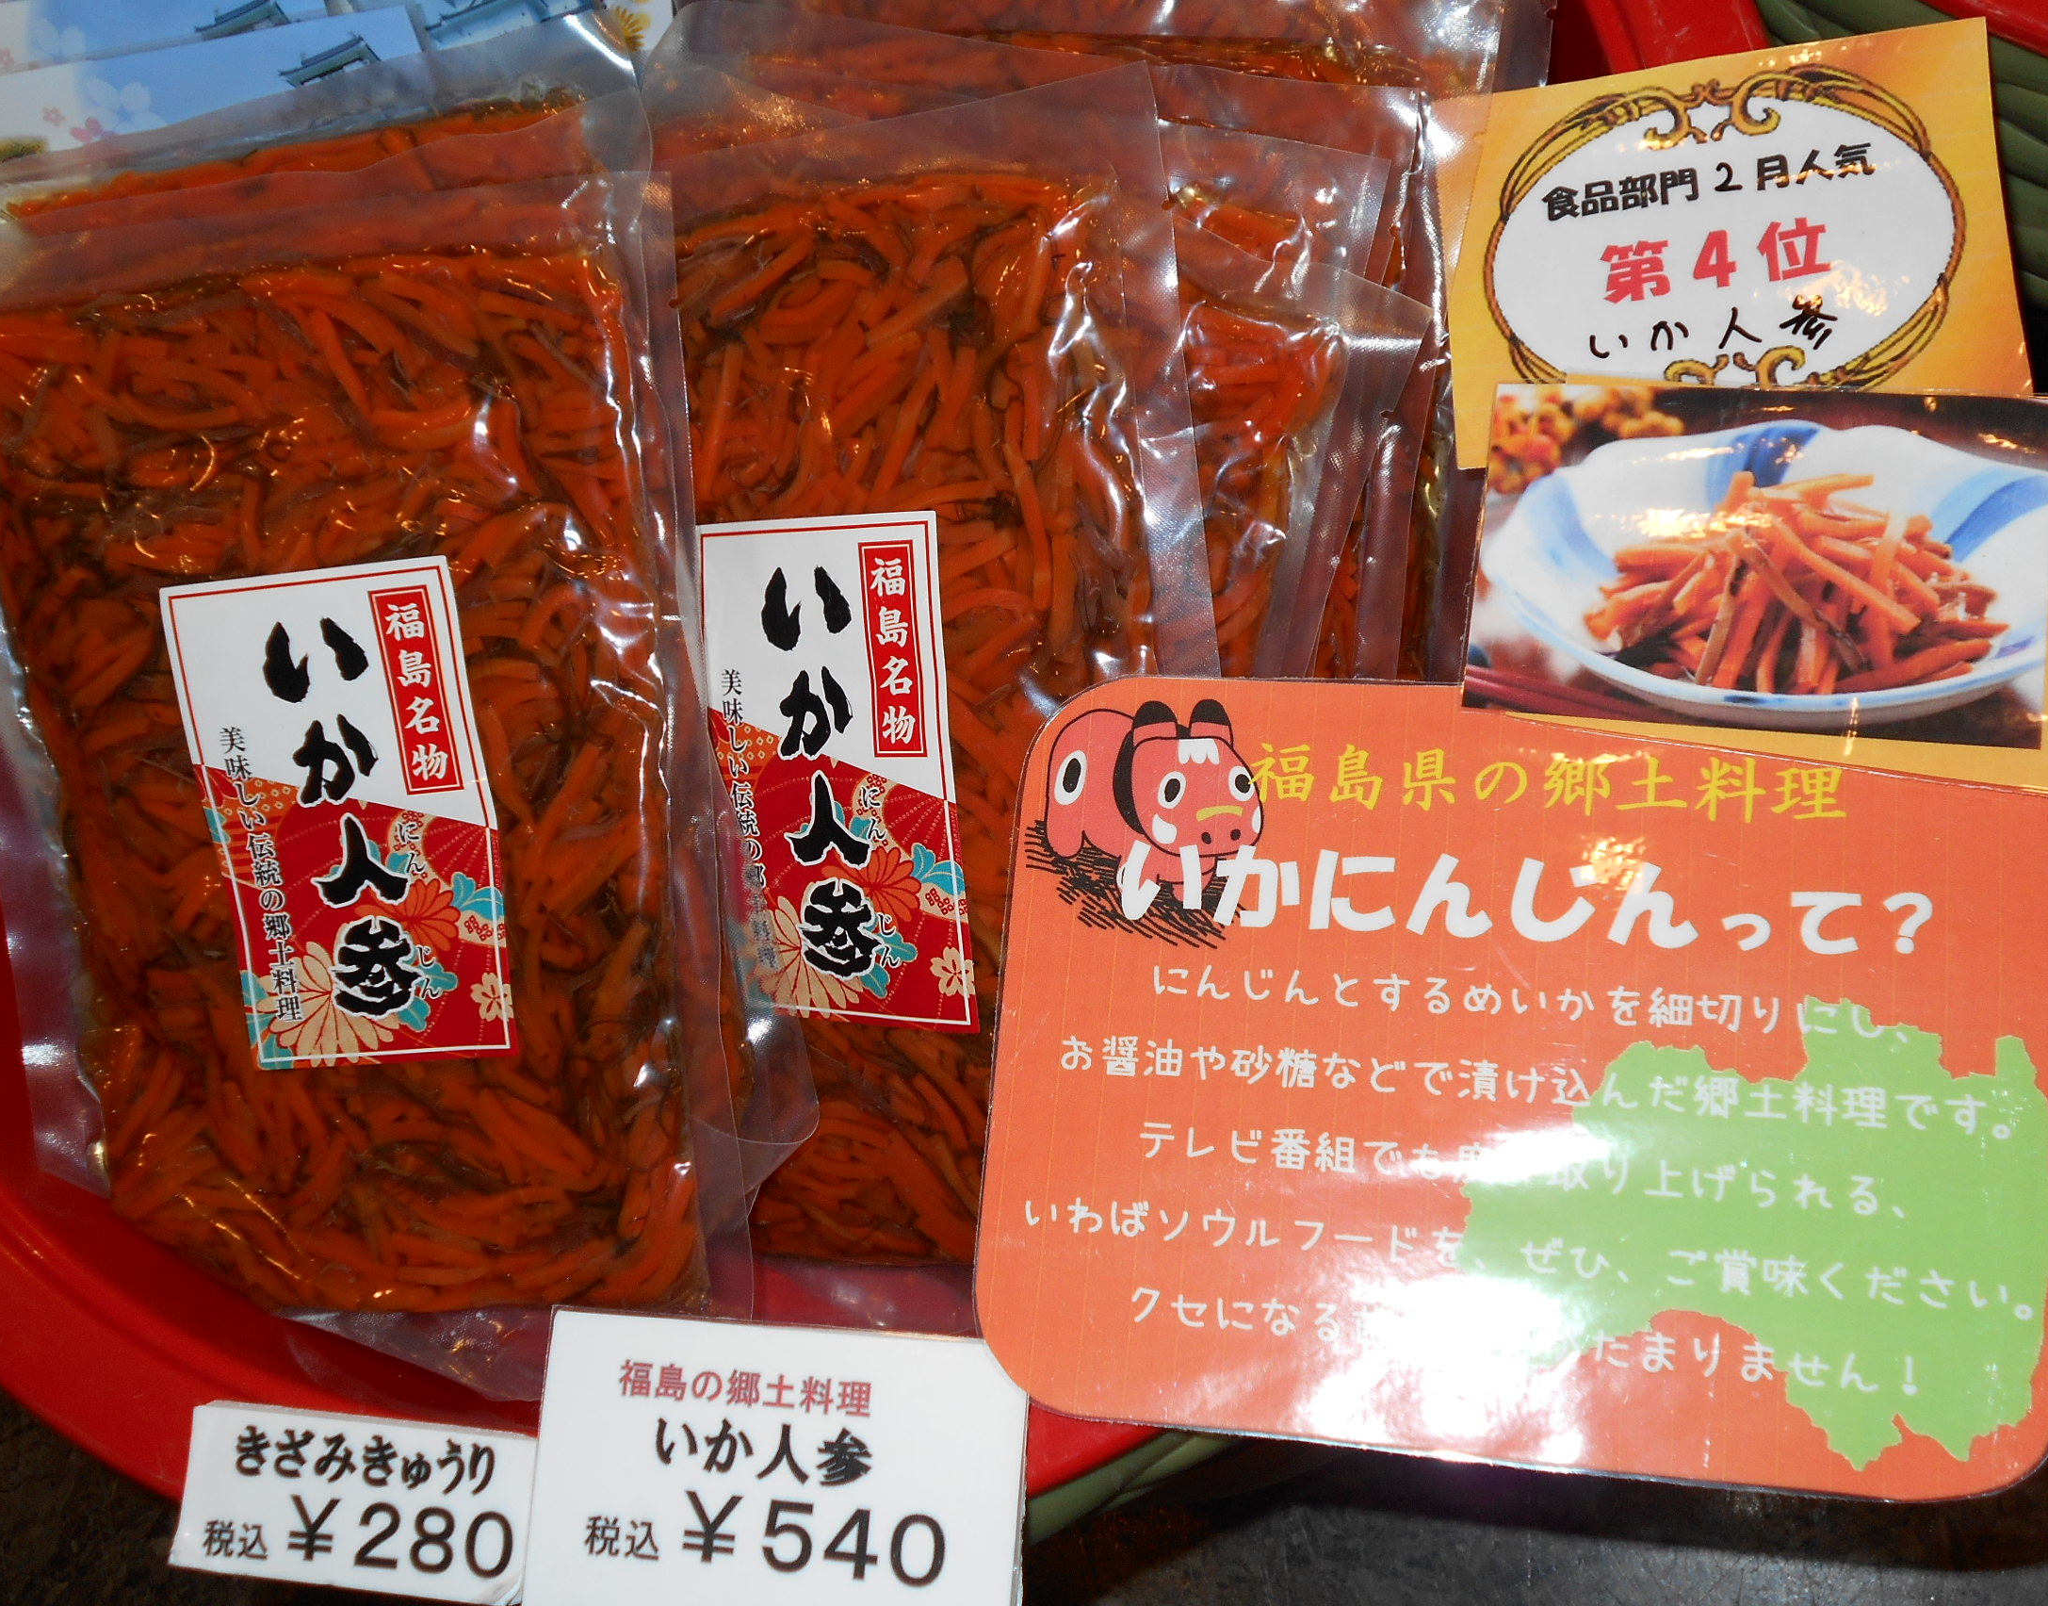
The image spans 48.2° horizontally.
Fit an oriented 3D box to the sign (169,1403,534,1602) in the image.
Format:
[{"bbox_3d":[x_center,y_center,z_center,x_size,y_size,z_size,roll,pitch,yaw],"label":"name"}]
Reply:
[{"bbox_3d":[-0.144,0.150,0.490,0.083,0.004,0.036,0,75,16],"label":"sign"}]

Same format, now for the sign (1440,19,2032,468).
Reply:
[{"bbox_3d":[0.136,-0.109,0.447,0.106,0.004,0.080,-5,76,13],"label":"sign"}]

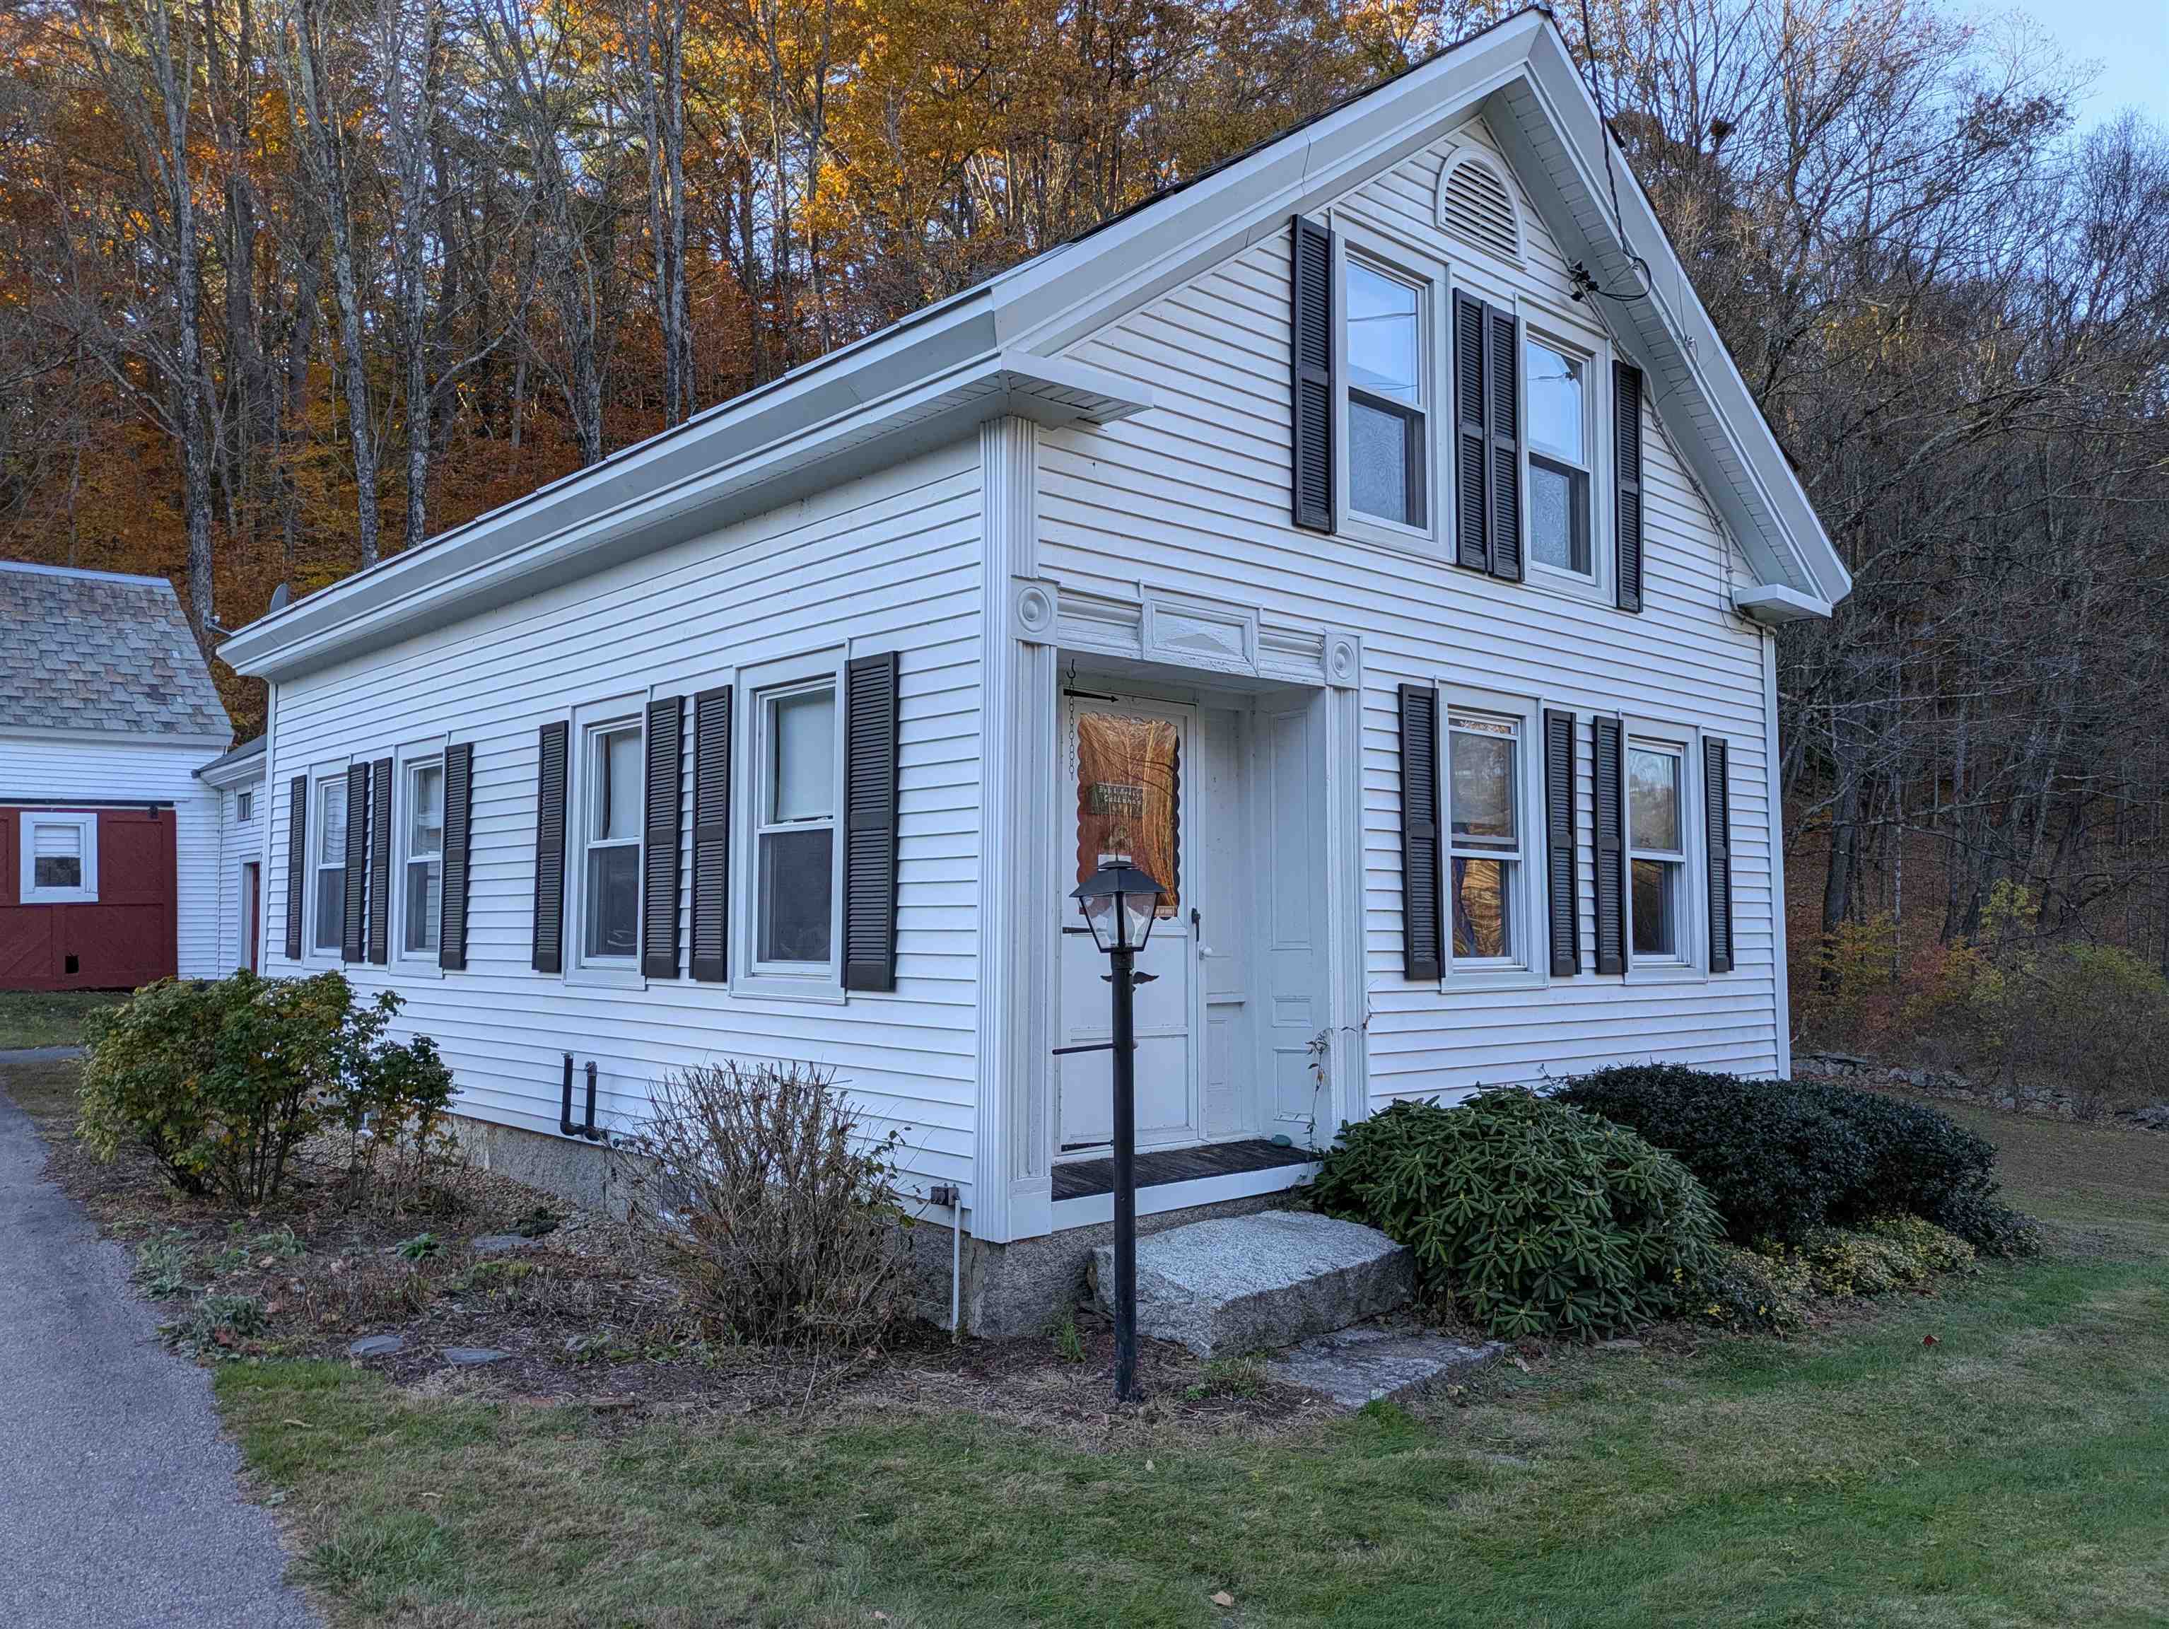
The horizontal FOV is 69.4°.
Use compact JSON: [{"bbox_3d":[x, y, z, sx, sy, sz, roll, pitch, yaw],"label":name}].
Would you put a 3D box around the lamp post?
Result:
[{"bbox_3d":[0.137,1.173,5.895,0.260,2.003,0.260,4,-6,-41],"label":"lamp post"}]

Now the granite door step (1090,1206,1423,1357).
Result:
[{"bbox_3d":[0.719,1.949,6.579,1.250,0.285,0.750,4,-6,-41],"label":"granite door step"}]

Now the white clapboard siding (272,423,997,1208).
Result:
[{"bbox_3d":[-3.649,0.275,9.863,0.100,3.230,9.450,4,-6,-43],"label":"white clapboard siding"}]

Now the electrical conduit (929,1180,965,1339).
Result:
[{"bbox_3d":[-0.549,1.803,6.363,0.070,0.600,0.199,4,-6,-43],"label":"electrical conduit"}]

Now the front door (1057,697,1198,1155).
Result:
[{"bbox_3d":[0.221,0.489,7.358,0.860,2.100,0.070,4,-6,-41],"label":"front door"}]

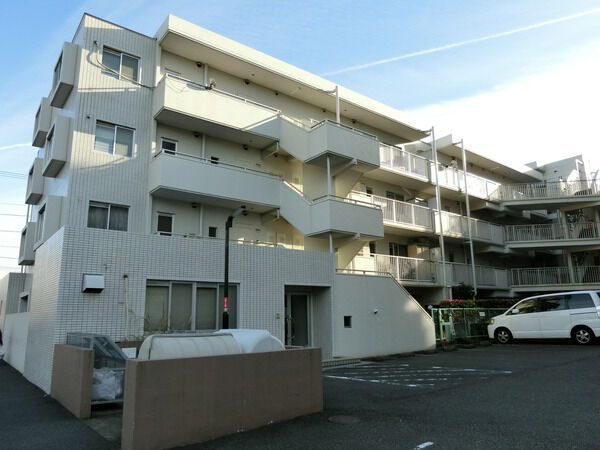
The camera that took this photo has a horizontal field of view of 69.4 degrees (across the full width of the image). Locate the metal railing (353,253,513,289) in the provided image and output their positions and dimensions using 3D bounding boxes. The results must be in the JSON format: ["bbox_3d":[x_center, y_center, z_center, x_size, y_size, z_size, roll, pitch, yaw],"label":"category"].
[{"bbox_3d":[7.189,2.433,21.753,13.600,1.120,0.080,9,-15,-37],"label":"metal railing"}]

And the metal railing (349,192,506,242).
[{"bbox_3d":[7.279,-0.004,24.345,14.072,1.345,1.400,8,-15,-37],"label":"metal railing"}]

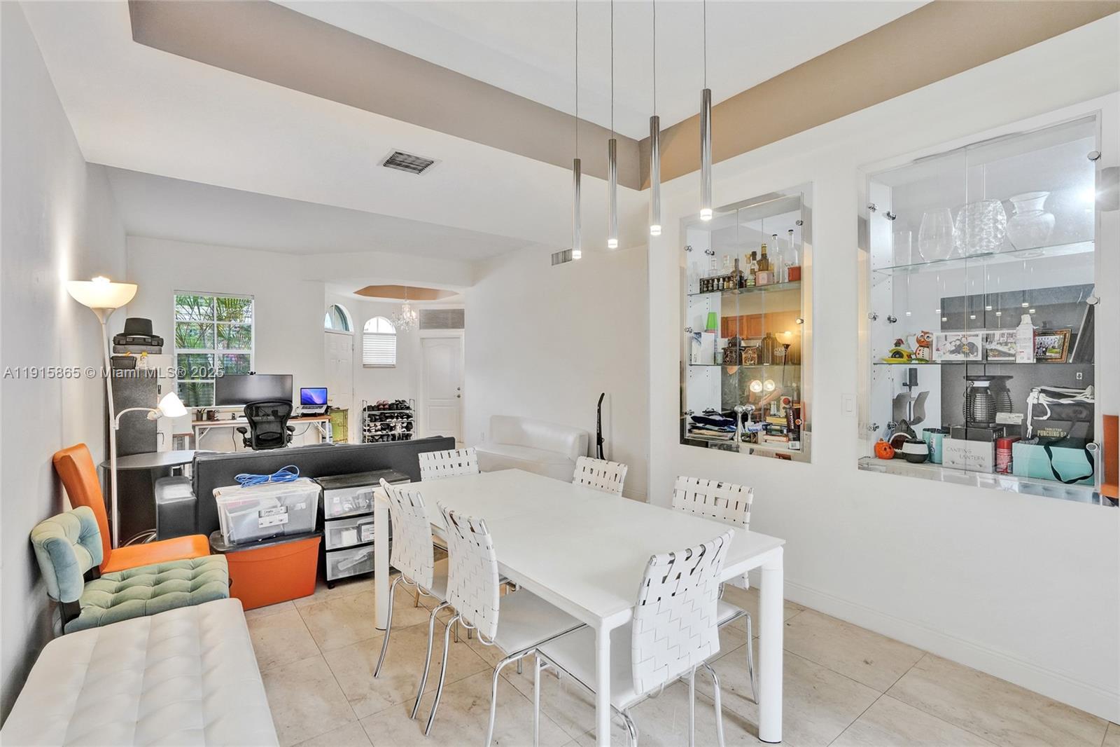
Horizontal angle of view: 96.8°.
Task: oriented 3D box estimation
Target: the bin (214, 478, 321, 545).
[{"bbox_3d":[-1.856,0.871,3.174,0.560,0.285,0.380,-1,1,-34],"label":"bin"}]

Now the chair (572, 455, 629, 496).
[{"bbox_3d":[0.056,0.926,2.564,0.530,0.890,0.430,0,0,-43],"label":"chair"}]

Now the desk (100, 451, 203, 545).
[{"bbox_3d":[-3.087,1.013,3.873,0.750,0.715,0.750,0,0,-37],"label":"desk"}]

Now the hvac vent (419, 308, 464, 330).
[{"bbox_3d":[-2.259,-1.044,9.550,0.880,0.410,0.040,0,1,8],"label":"hvac vent"}]

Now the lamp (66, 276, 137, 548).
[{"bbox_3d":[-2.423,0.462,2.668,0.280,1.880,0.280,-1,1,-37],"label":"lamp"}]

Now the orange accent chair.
[{"bbox_3d":[-2.153,0.886,2.562,0.575,1.030,0.460,-1,1,-35],"label":"orange accent chair"}]

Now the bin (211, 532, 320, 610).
[{"bbox_3d":[-1.829,1.179,3.105,0.590,0.386,0.450,0,0,-37],"label":"bin"}]

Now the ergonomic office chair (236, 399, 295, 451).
[{"bbox_3d":[-3.820,0.855,6.487,0.660,1.040,0.660,-1,1,-37],"label":"ergonomic office chair"}]

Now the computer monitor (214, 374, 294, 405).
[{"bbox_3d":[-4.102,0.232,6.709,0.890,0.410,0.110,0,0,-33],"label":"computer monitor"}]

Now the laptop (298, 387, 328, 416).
[{"bbox_3d":[-3.510,0.386,7.080,0.355,0.335,0.280,0,0,-19],"label":"laptop"}]

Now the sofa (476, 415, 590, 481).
[{"bbox_3d":[-0.518,1.009,6.407,0.970,0.700,2.300,0,0,-37],"label":"sofa"}]

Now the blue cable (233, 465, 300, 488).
[{"bbox_3d":[-1.912,0.670,3.262,0.360,0.100,0.160,-1,1,-34],"label":"blue cable"}]

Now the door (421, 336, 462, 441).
[{"bbox_3d":[-2.340,0.345,9.770,0.770,2.040,0.060,0,0,8],"label":"door"}]

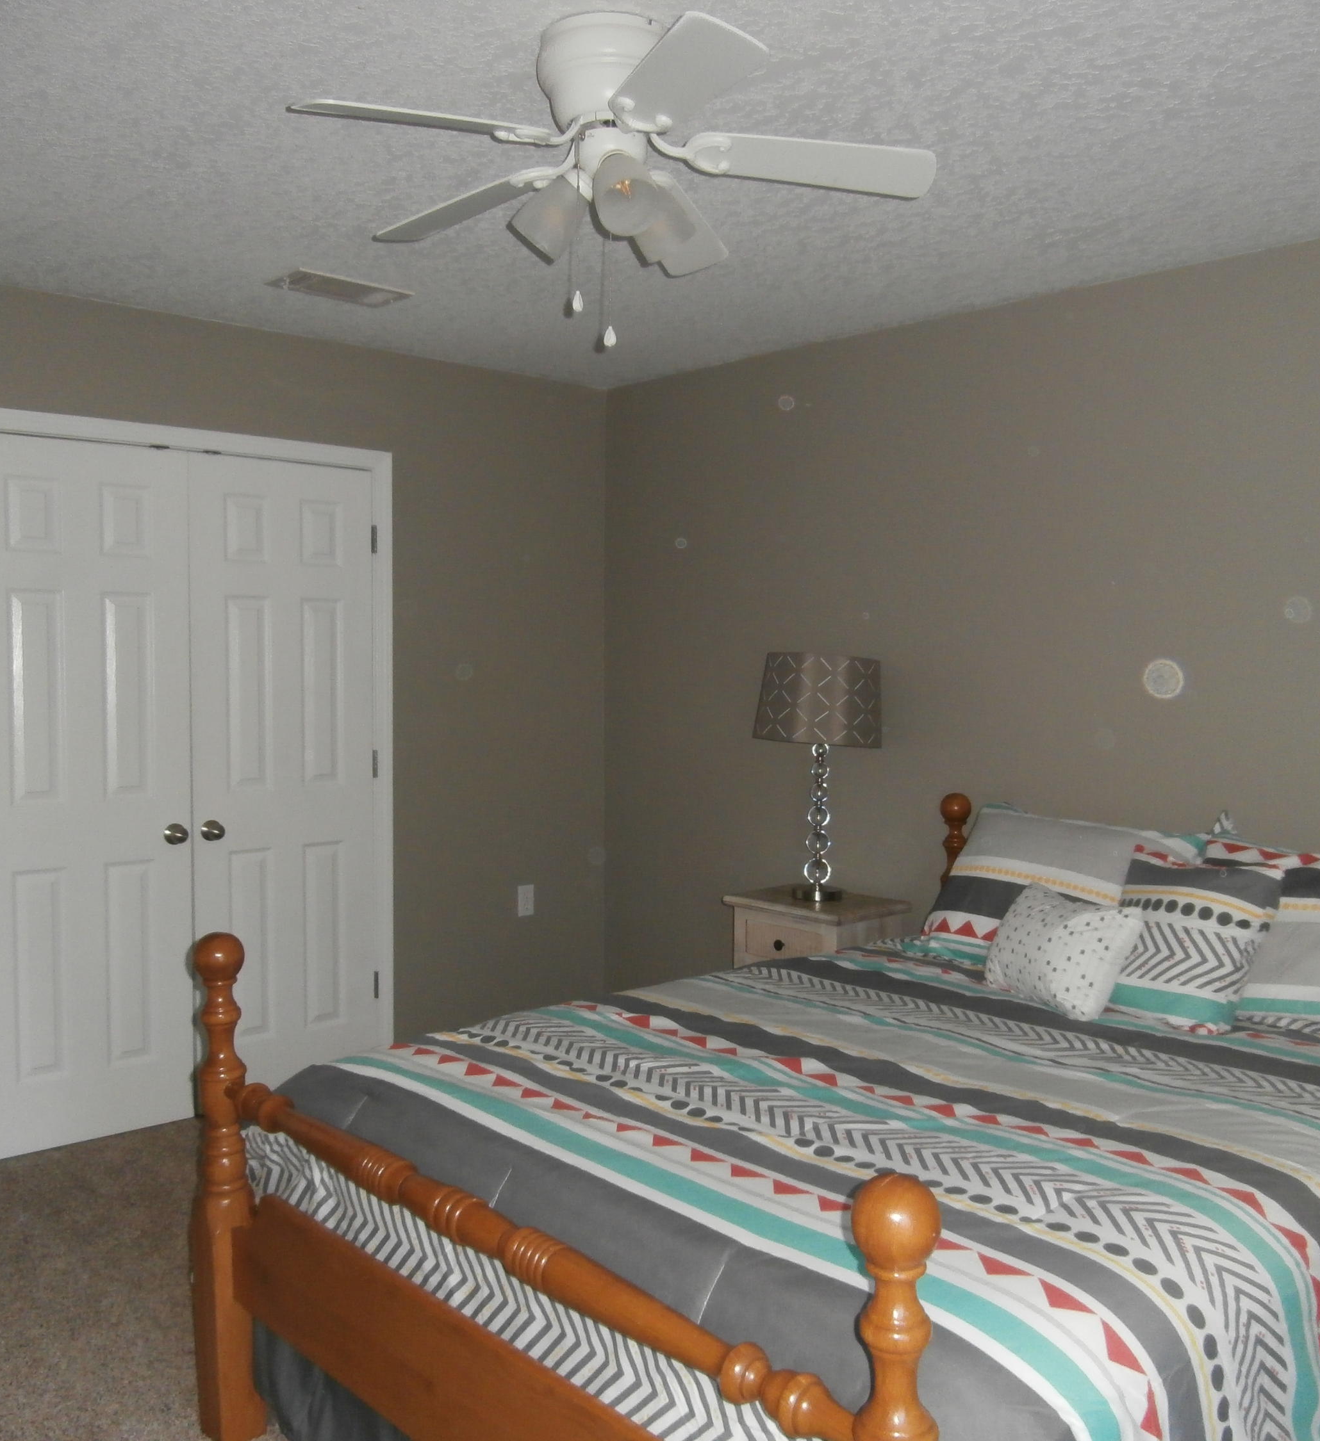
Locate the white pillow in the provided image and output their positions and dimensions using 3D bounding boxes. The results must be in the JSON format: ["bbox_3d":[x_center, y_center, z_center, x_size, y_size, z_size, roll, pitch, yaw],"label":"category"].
[{"bbox_3d":[0.886,0.499,2.934,0.130,0.265,0.345,33,-11,-24],"label":"white pillow"}]

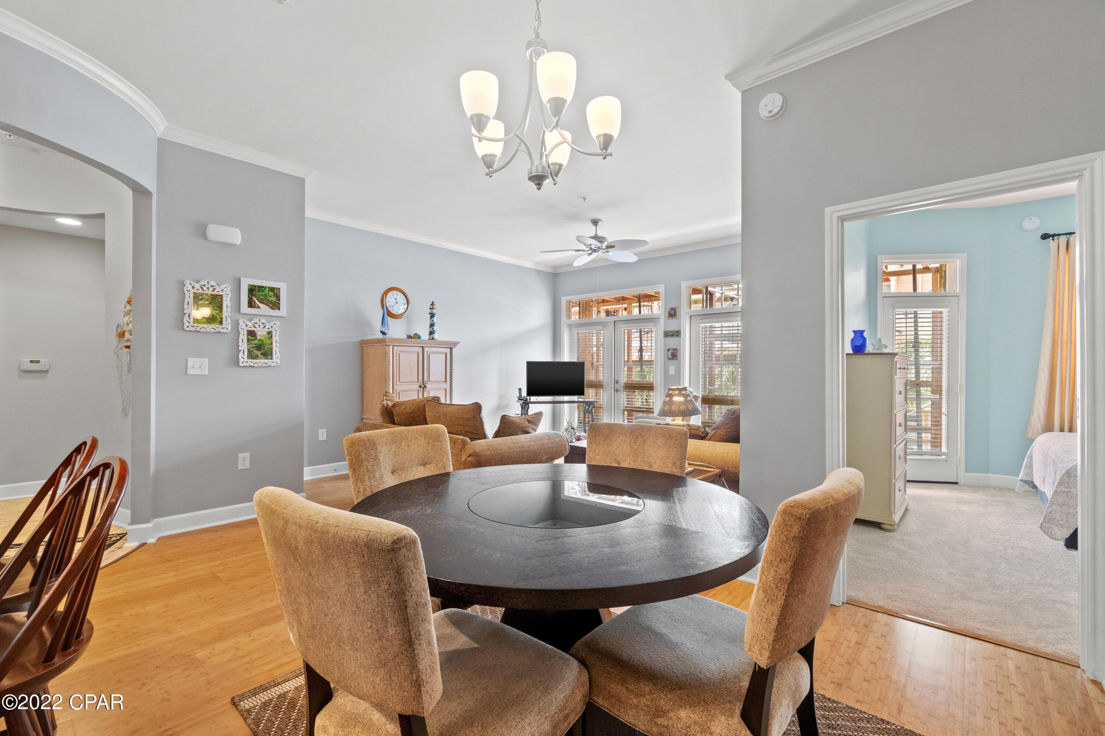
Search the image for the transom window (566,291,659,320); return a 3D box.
[{"bbox_3d":[0.951,-1.022,7.627,1.860,0.360,0.090,0,-1,42],"label":"transom window"}]

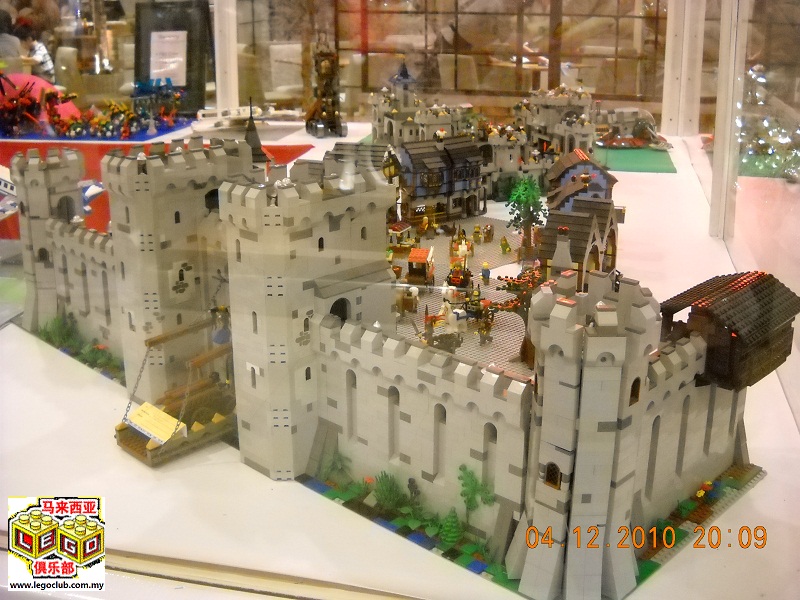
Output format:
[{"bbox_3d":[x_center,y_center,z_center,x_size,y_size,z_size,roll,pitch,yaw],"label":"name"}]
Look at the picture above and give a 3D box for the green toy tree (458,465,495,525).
[{"bbox_3d":[0.073,0.202,0.936,0.038,0.069,0.022,17,25,40],"label":"green toy tree"}]

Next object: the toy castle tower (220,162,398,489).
[{"bbox_3d":[-0.106,0.018,1.109,0.115,0.339,0.191,17,25,40],"label":"toy castle tower"}]

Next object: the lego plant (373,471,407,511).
[{"bbox_3d":[-0.012,0.203,1.014,0.033,0.037,0.030,0,19,0],"label":"lego plant"}]

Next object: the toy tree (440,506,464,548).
[{"bbox_3d":[0.053,0.225,0.947,0.023,0.038,0.023,0,19,0],"label":"toy tree"}]

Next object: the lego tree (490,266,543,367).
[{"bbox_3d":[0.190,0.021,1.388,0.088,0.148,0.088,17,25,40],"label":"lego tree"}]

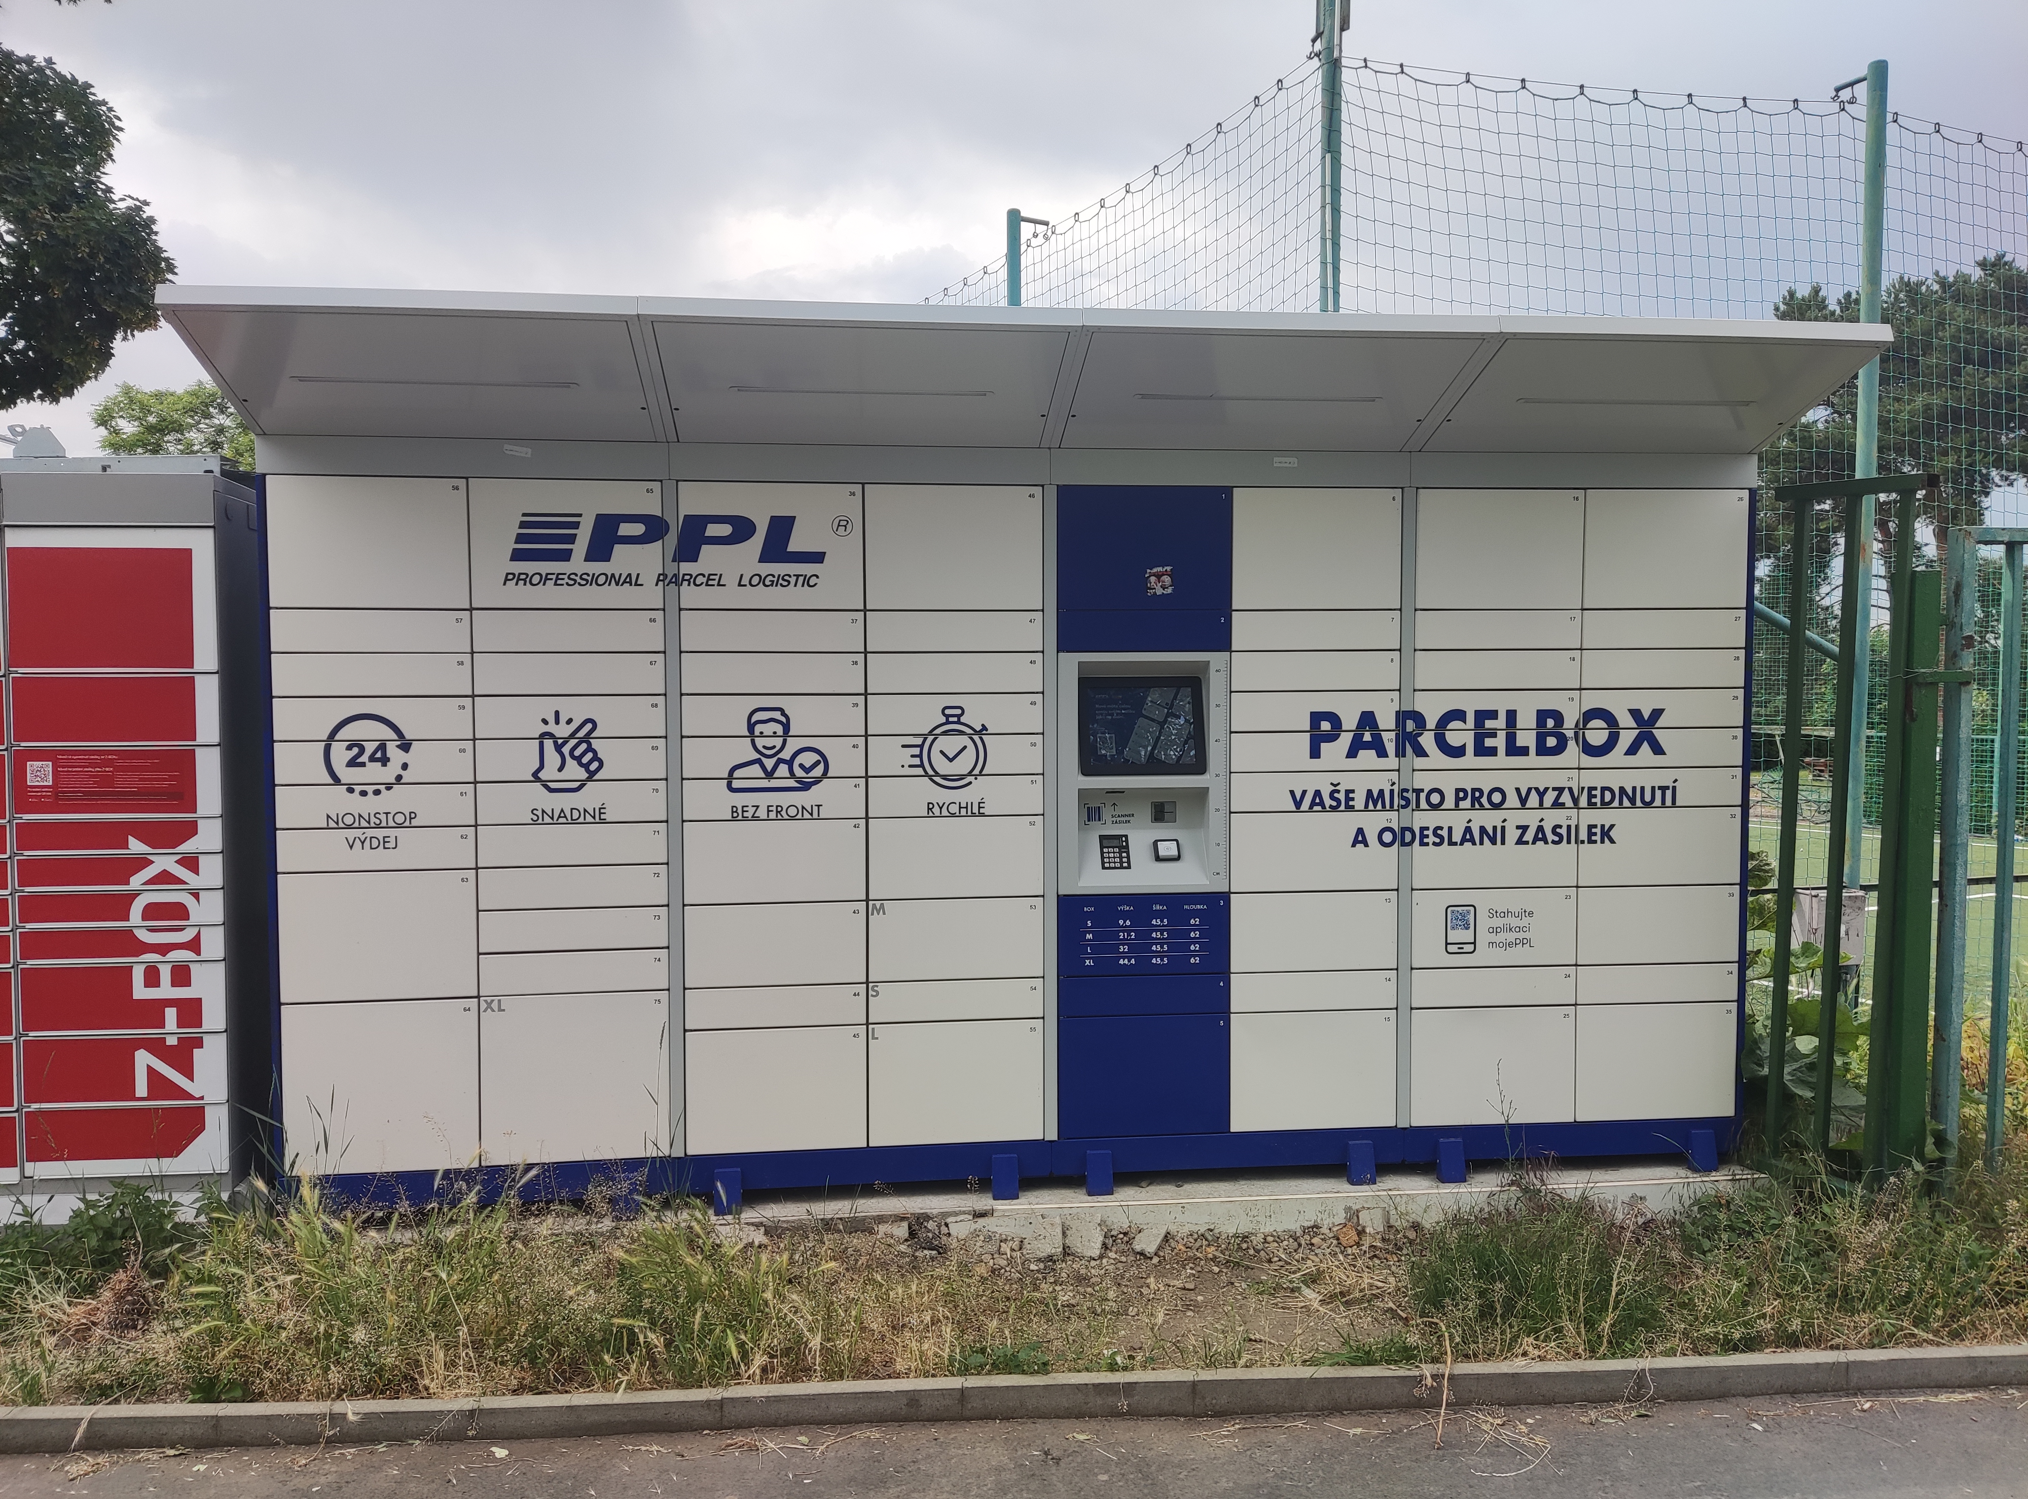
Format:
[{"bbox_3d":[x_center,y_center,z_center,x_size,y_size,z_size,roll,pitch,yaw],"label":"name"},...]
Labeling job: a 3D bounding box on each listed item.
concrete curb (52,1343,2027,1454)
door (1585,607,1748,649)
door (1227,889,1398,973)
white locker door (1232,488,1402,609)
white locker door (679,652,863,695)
[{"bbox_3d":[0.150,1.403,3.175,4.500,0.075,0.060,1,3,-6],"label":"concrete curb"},{"bbox_3d":[1.917,-0.353,4.346,0.494,0.111,0.025,-1,3,-7],"label":"door"},{"bbox_3d":[0.874,0.530,4.275,0.492,0.225,0.025,-1,3,-6],"label":"door"},{"bbox_3d":[0.868,-0.579,4.222,0.497,0.342,0.025,-1,3,-7],"label":"white locker door"},{"bbox_3d":[-0.662,-0.209,4.051,0.494,0.111,0.025,-1,3,-7],"label":"white locker door"}]

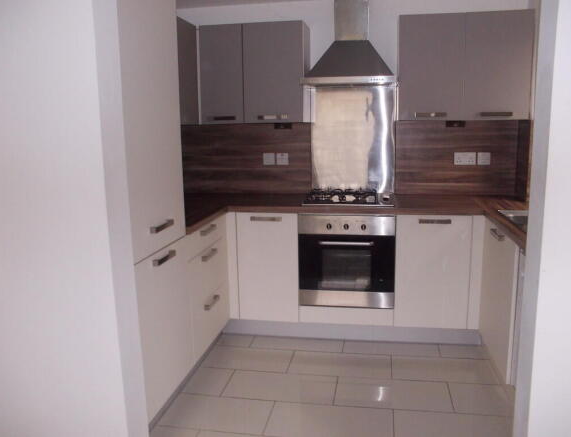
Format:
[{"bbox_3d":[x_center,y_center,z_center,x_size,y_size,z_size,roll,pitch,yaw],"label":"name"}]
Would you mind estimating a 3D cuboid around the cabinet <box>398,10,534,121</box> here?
[{"bbox_3d":[1.121,-0.950,3.127,0.781,0.630,0.330,1,10,10],"label":"cabinet"}]

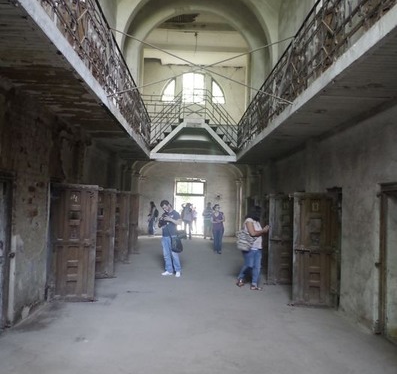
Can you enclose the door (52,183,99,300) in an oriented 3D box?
[{"bbox_3d":[-2.040,0.911,7.402,0.735,1.900,0.070,2,-2,-5],"label":"door"}]

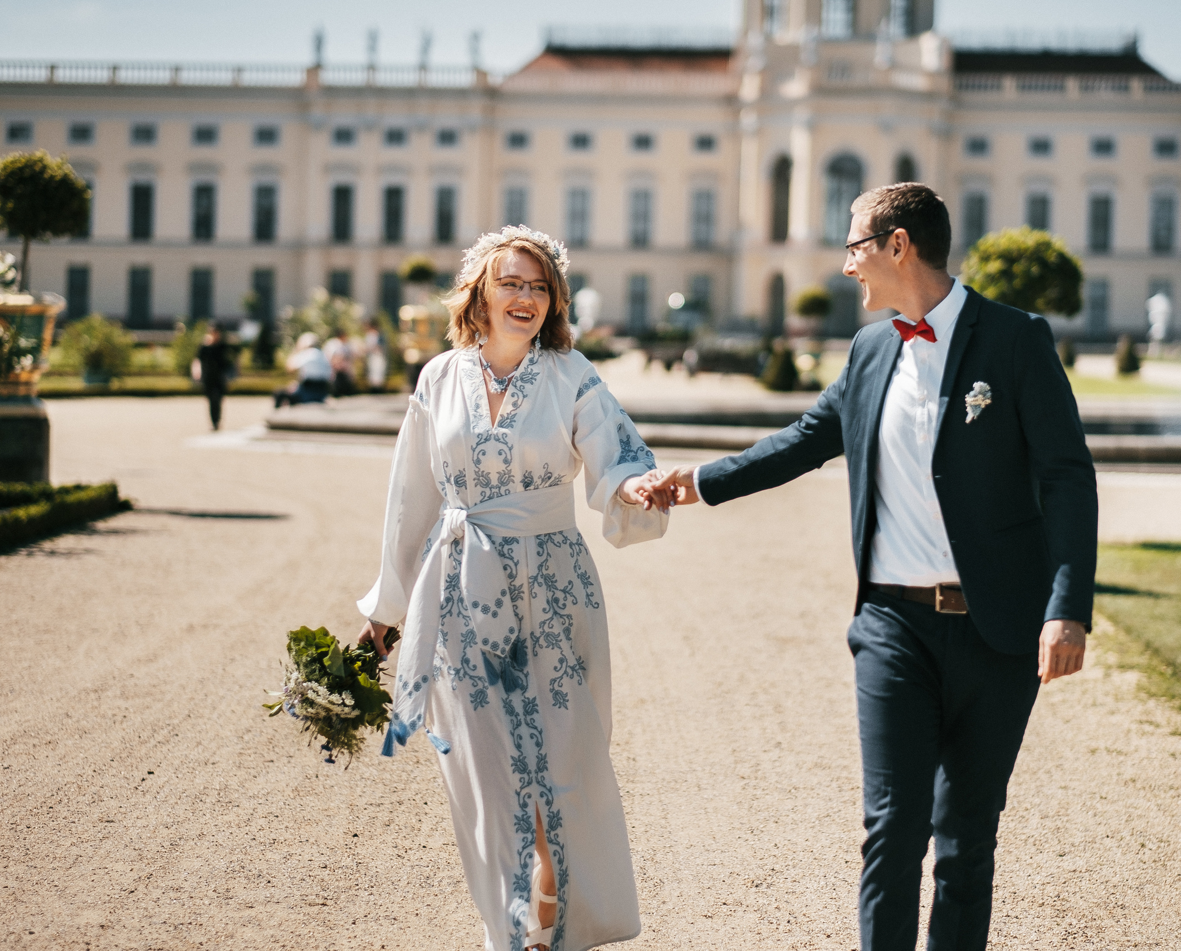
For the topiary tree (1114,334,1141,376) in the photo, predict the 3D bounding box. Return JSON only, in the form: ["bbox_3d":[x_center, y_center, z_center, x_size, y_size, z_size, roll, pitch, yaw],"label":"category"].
[{"bbox_3d":[20.196,-4.538,125.000,0.950,1.550,0.950,1,2,0],"label":"topiary tree"}]

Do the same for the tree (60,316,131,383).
[{"bbox_3d":[-11.287,-2.912,76.000,1.700,1.550,1.600,1,2,0],"label":"tree"}]

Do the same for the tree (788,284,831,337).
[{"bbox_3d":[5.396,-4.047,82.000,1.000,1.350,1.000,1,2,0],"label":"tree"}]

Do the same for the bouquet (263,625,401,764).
[{"bbox_3d":[-0.600,0.506,7.700,0.320,0.320,0.290,39,-10,0],"label":"bouquet"}]

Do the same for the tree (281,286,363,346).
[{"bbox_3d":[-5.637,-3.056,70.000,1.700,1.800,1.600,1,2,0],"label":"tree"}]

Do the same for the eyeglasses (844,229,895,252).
[{"bbox_3d":[0.586,-0.487,6.850,0.140,0.045,0.140,-19,1,7],"label":"eyeglasses"}]

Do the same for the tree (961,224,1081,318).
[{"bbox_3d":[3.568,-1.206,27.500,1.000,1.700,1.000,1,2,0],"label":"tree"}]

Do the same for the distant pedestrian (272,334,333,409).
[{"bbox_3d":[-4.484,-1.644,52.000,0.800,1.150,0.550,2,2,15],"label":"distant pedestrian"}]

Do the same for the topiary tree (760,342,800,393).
[{"bbox_3d":[5.138,-2.906,90.000,1.000,1.400,1.000,1,2,0],"label":"topiary tree"}]

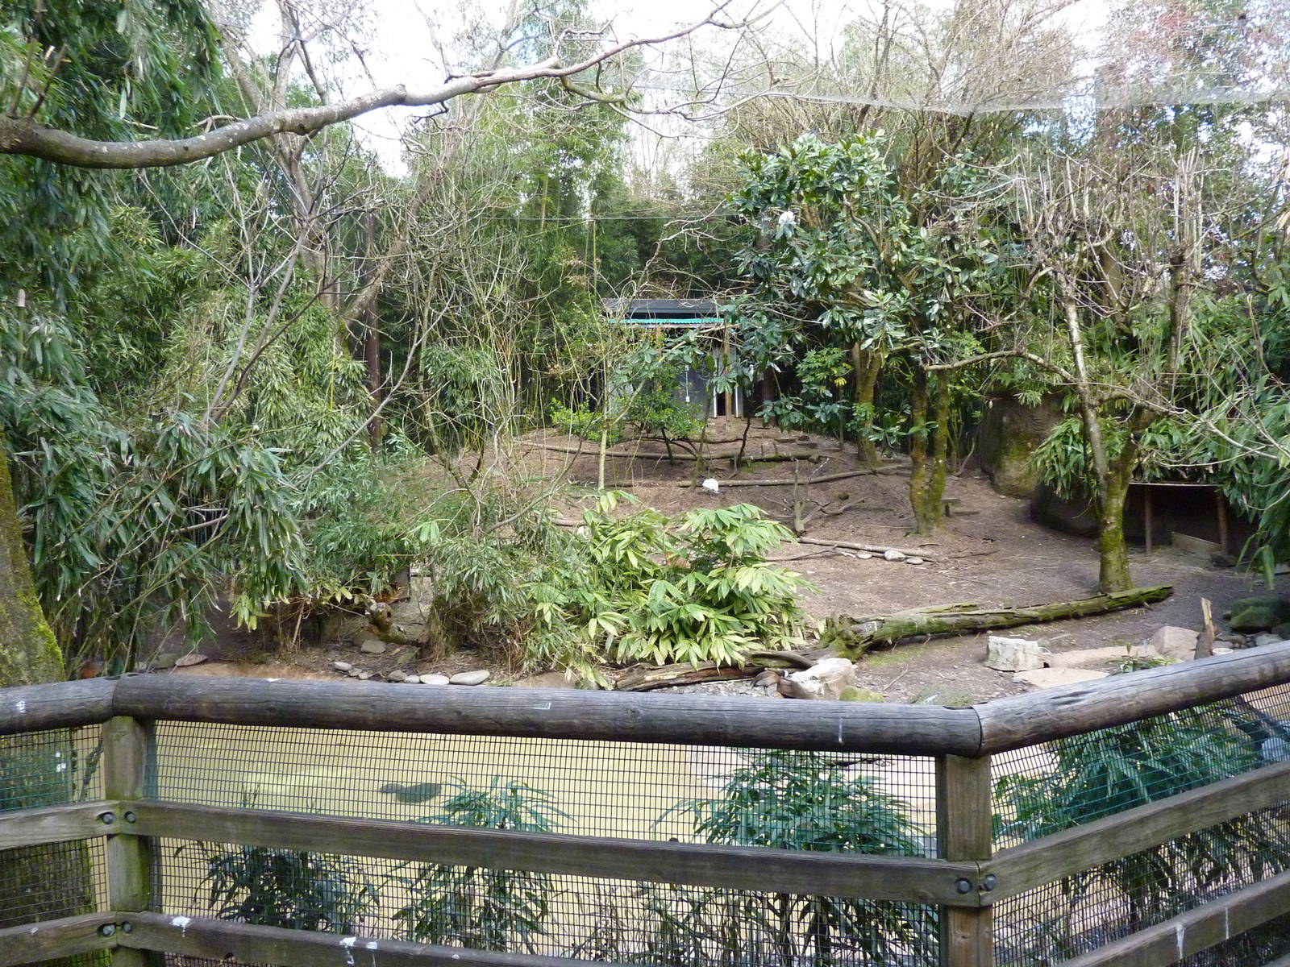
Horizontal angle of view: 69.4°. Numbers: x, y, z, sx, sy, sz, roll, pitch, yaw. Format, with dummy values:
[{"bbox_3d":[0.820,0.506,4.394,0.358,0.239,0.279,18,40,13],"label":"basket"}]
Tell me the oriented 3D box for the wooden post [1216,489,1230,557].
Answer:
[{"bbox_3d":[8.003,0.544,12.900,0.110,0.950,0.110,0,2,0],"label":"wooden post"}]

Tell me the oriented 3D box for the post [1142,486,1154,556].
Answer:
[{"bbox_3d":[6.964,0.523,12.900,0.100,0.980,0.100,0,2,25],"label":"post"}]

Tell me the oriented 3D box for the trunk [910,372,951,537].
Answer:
[{"bbox_3d":[3.966,-0.443,13.000,0.520,2.350,0.380,0,2,15],"label":"trunk"}]

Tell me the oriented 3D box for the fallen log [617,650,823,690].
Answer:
[{"bbox_3d":[0.730,1.837,9.210,2.019,0.280,0.340,0,2,-12],"label":"fallen log"}]

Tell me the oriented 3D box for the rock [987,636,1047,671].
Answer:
[{"bbox_3d":[3.787,1.742,9.500,0.550,0.320,0.360,0,2,15],"label":"rock"}]

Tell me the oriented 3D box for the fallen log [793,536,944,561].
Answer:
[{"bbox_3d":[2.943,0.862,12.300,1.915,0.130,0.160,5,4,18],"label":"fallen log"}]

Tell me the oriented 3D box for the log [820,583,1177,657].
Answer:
[{"bbox_3d":[4.133,1.465,10.450,4.520,0.330,0.400,-4,3,-18],"label":"log"}]

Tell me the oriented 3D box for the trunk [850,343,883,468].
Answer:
[{"bbox_3d":[3.713,-1.308,15.600,0.470,2.100,0.360,0,2,12],"label":"trunk"}]

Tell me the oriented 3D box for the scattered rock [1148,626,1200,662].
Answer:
[{"bbox_3d":[5.543,1.693,9.750,0.480,0.340,0.420,0,2,25],"label":"scattered rock"}]

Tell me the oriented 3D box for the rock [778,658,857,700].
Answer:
[{"bbox_3d":[1.660,1.893,8.950,0.660,0.330,0.450,0,2,5],"label":"rock"}]

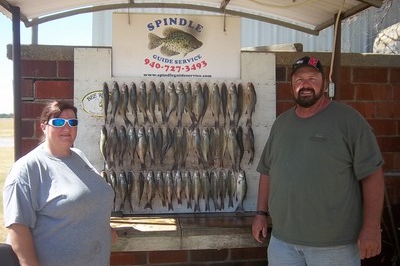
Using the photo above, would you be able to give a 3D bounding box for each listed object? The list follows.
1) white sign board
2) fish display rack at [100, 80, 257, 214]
[{"bbox_3d":[-0.163,-0.634,2.988,0.941,0.463,0.030,0,2,-7],"label":"white sign board"},{"bbox_3d":[-0.147,0.101,2.983,1.129,0.963,0.100,0,2,-7],"label":"fish display rack"}]

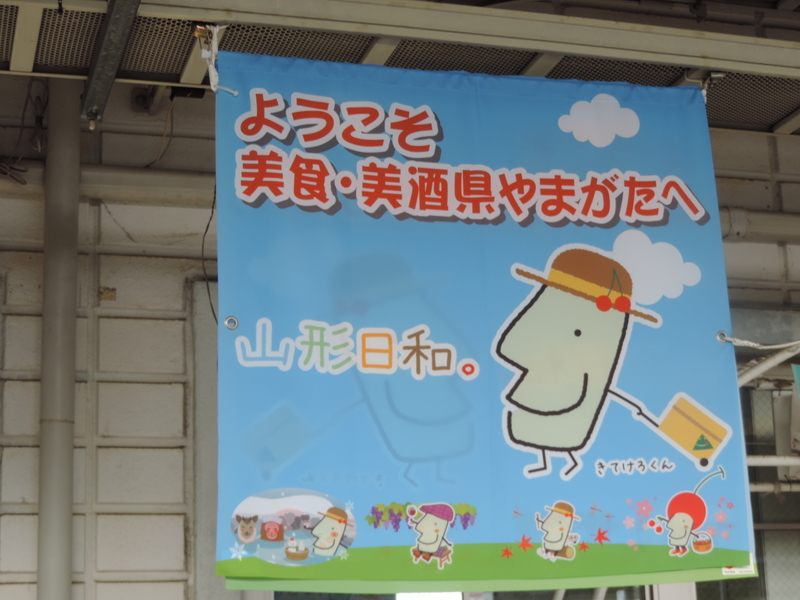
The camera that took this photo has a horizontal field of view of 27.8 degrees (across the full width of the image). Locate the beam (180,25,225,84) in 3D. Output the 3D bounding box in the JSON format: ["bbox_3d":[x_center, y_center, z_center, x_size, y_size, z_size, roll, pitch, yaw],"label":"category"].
[{"bbox_3d":[-0.341,-0.435,2.804,0.039,0.022,0.255,2,-16,-16],"label":"beam"}]

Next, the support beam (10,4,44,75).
[{"bbox_3d":[-0.628,-0.447,2.719,0.039,0.022,0.255,2,-16,-16],"label":"support beam"}]

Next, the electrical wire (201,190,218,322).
[{"bbox_3d":[-0.622,-0.143,5.287,0.050,0.460,0.050,2,-16,-16],"label":"electrical wire"}]

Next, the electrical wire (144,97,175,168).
[{"bbox_3d":[-0.802,-0.560,5.409,0.095,0.255,0.080,2,-16,-16],"label":"electrical wire"}]

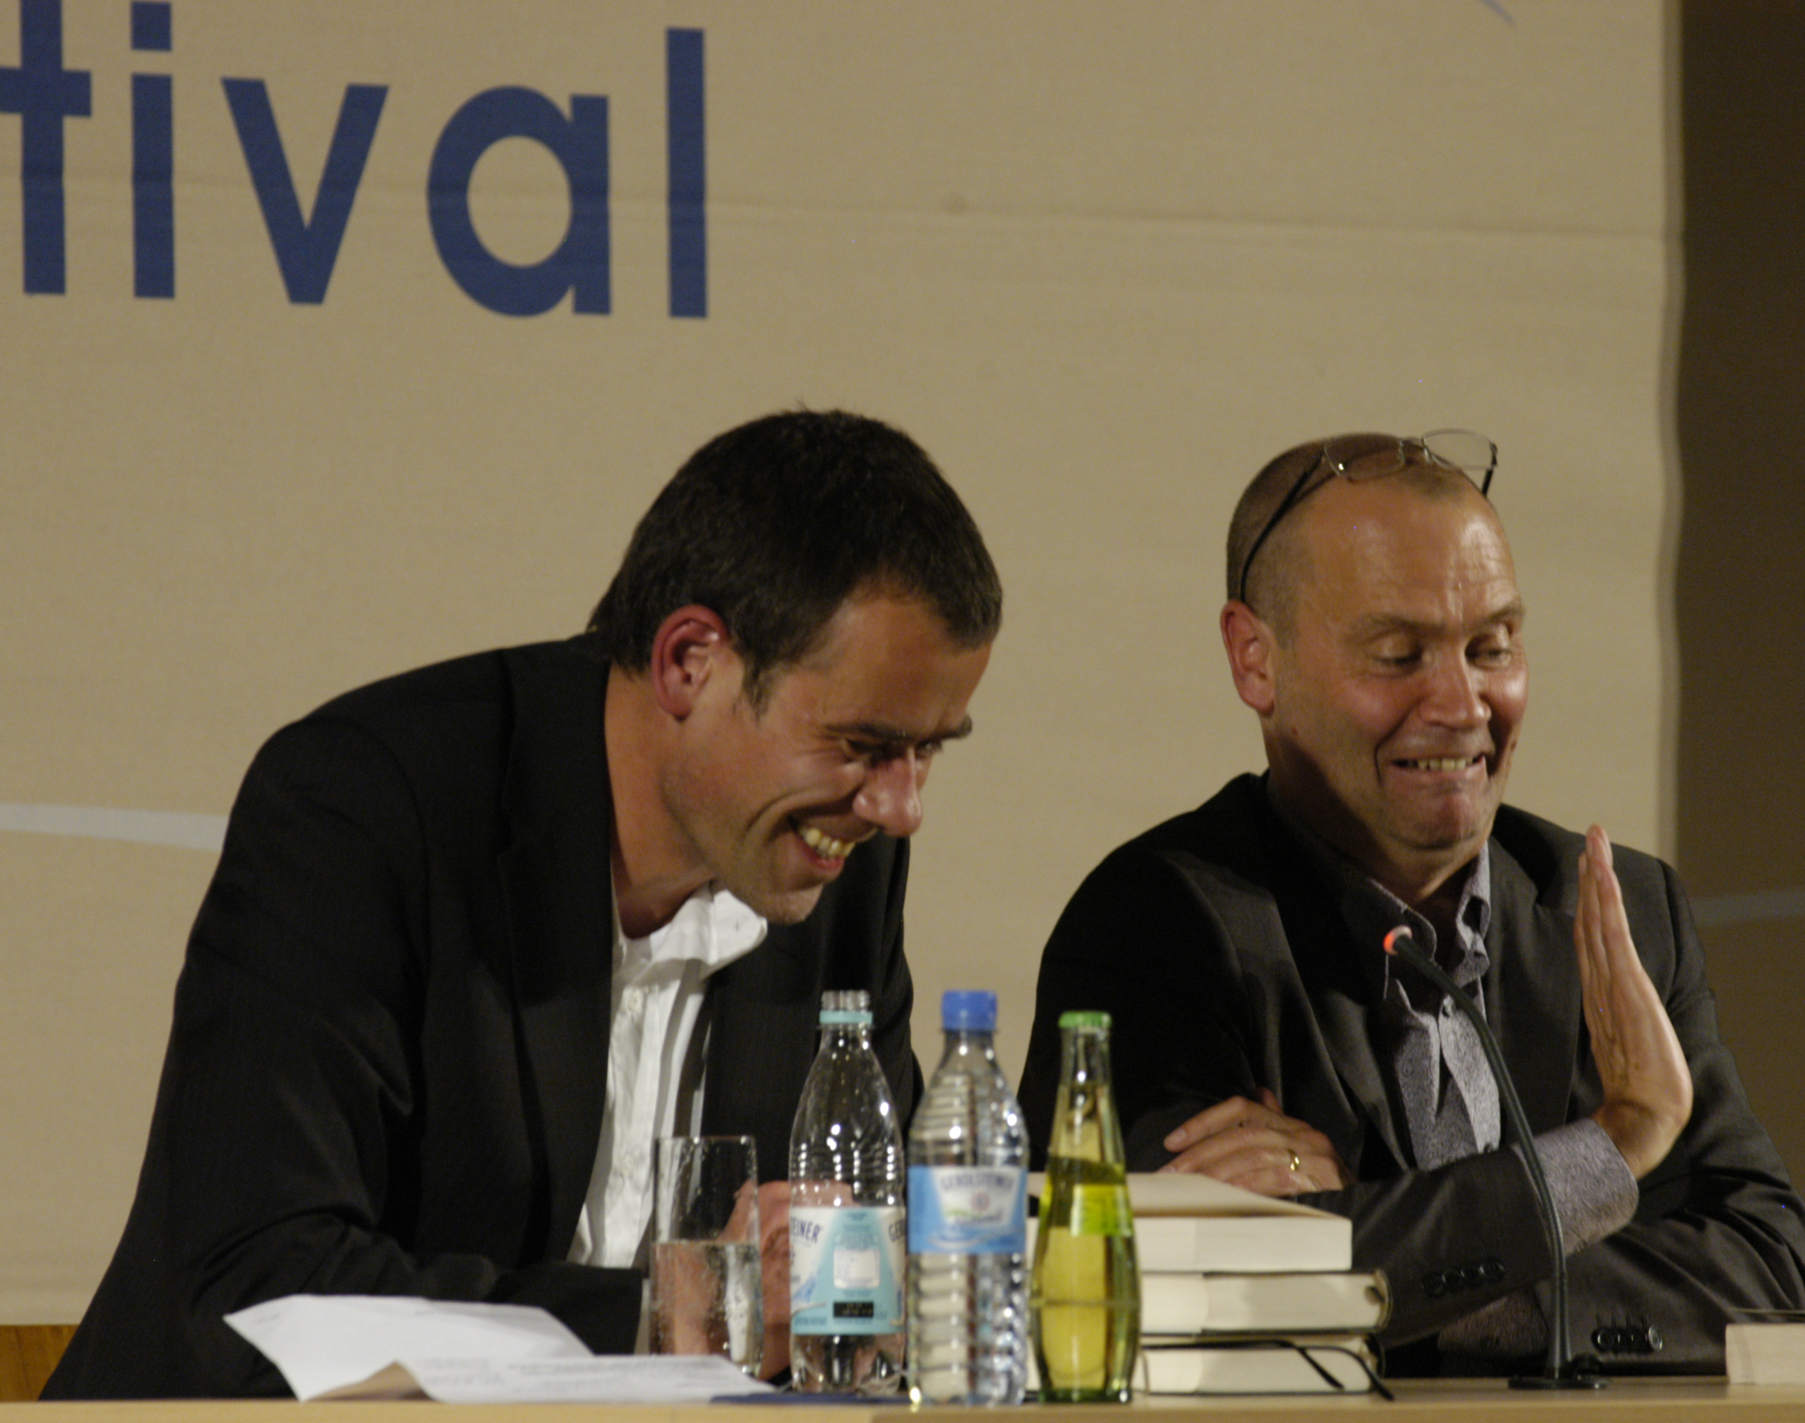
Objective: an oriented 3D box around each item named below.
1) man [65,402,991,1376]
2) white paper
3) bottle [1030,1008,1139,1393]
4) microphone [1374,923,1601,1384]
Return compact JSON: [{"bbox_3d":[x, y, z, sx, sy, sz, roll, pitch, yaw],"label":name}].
[{"bbox_3d":[-0.200,0.450,10.080,0.540,1.240,0.780,0,-1,-30],"label":"man"},{"bbox_3d":[-0.224,0.353,9.900,0.300,0.055,0.240,0,-1,0],"label":"white paper"},{"bbox_3d":[0.100,0.271,9.770,0.060,0.215,0.060,0,-1,0],"label":"bottle"},{"bbox_3d":[0.331,0.250,9.970,0.075,0.262,0.170,0,-1,-30],"label":"microphone"}]

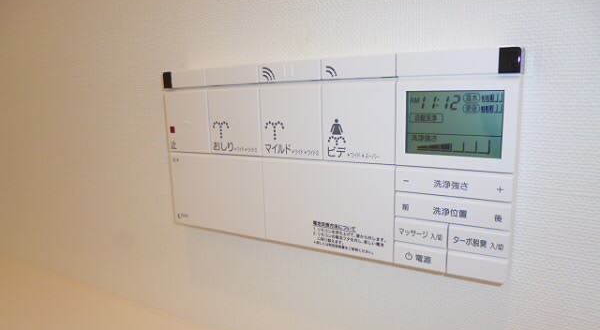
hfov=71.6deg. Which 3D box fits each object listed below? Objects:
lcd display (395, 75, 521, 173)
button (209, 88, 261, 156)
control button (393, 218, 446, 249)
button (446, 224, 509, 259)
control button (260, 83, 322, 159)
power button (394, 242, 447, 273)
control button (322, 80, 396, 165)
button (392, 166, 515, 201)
[{"bbox_3d":[0.081,-0.022,0.221,0.059,0.048,0.005,4,11,30],"label":"lcd display"},{"bbox_3d":[-0.045,-0.032,0.295,0.045,0.048,0.005,4,11,30],"label":"button"},{"bbox_3d":[0.070,0.038,0.239,0.029,0.014,0.005,4,11,30],"label":"control button"},{"bbox_3d":[0.096,0.040,0.224,0.029,0.014,0.005,4,11,30],"label":"button"},{"bbox_3d":[-0.005,-0.029,0.272,0.046,0.048,0.005,4,11,30],"label":"control button"},{"bbox_3d":[0.070,0.053,0.242,0.029,0.013,0.005,4,11,30],"label":"power button"},{"bbox_3d":[0.035,-0.026,0.248,0.045,0.048,0.005,4,11,30],"label":"control button"},{"bbox_3d":[0.082,0.009,0.227,0.059,0.014,0.005,4,11,30],"label":"button"}]

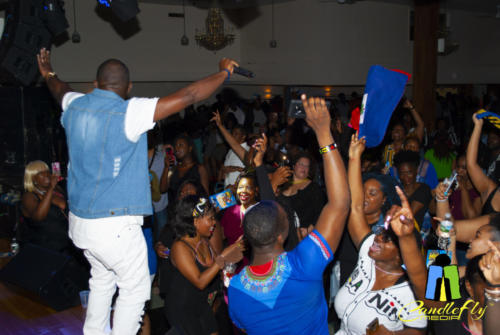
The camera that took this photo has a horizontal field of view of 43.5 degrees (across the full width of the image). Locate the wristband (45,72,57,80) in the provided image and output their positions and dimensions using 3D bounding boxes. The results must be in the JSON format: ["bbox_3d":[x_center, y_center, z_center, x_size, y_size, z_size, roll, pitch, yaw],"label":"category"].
[{"bbox_3d":[-1.147,-0.523,3.600,0.070,0.062,0.020,-30,50,-1],"label":"wristband"}]

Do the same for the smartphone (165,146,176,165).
[{"bbox_3d":[-0.749,-0.113,5.900,0.078,0.155,0.012,-16,3,22],"label":"smartphone"}]

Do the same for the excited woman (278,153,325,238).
[{"bbox_3d":[0.500,0.700,5.810,0.520,1.650,0.420,5,9,30],"label":"excited woman"}]

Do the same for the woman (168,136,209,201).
[{"bbox_3d":[-0.630,0.530,6.270,0.500,1.680,0.450,5,10,33],"label":"woman"}]

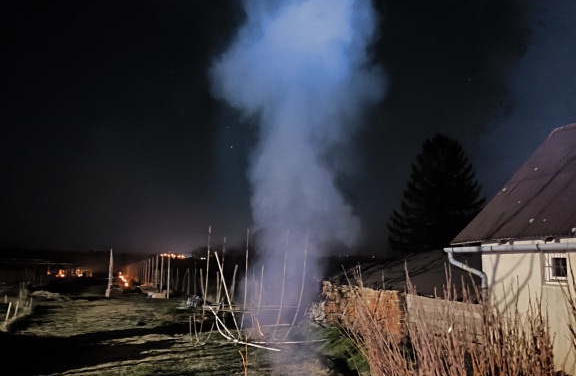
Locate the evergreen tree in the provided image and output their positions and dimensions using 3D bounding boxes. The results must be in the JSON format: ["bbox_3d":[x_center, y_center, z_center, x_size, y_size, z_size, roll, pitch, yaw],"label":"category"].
[{"bbox_3d":[8.479,1.402,29.448,5.800,8.900,5.800,0,-7,0],"label":"evergreen tree"}]

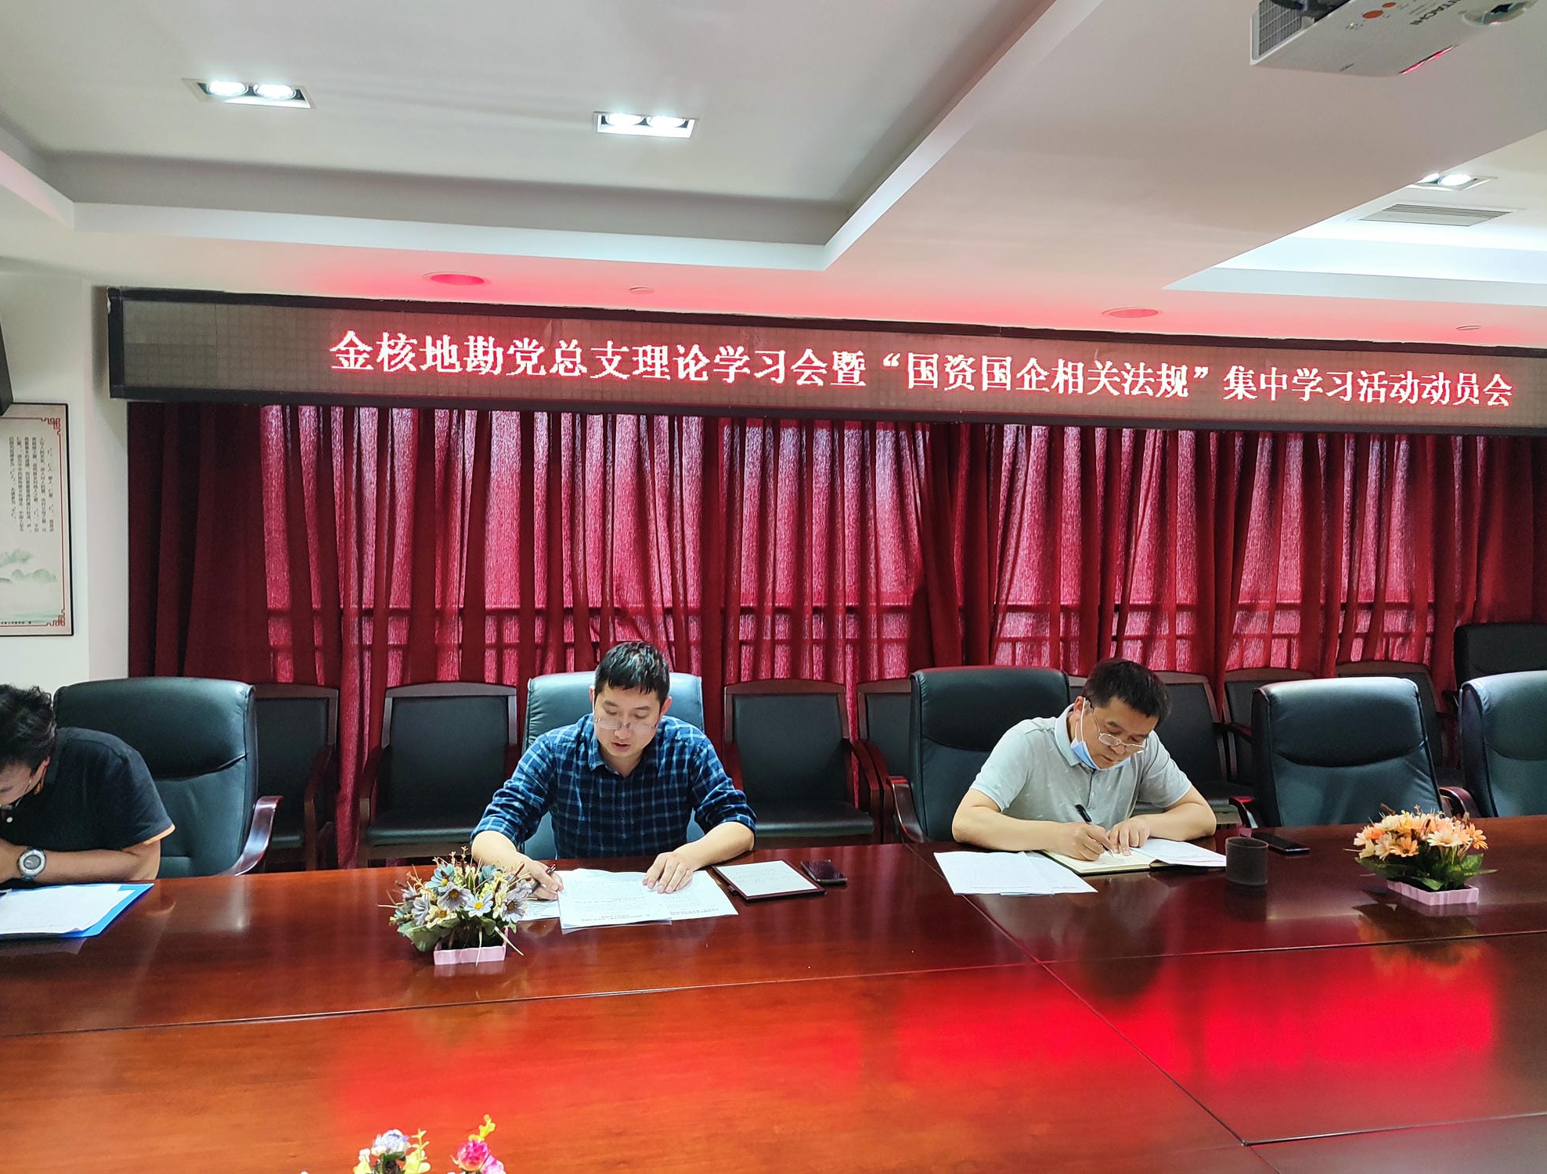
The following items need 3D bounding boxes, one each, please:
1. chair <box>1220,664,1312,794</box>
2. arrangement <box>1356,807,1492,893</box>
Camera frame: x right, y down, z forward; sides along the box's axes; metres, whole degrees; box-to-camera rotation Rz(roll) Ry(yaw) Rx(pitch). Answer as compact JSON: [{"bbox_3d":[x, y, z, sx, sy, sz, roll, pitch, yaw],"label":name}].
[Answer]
[{"bbox_3d":[2.253,0.834,4.838,0.550,0.925,0.570,0,2,-11],"label":"chair"},{"bbox_3d":[1.350,0.556,2.341,0.220,0.170,0.190,0,2,-11],"label":"arrangement"}]

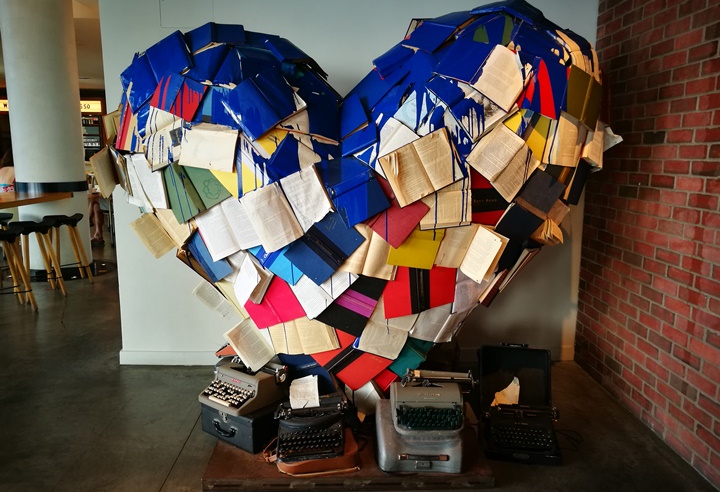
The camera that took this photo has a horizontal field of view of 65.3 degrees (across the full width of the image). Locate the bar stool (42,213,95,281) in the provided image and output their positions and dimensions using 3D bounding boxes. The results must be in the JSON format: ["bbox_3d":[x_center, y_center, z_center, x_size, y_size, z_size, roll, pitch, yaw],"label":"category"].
[{"bbox_3d":[-2.915,0.037,5.584,0.460,0.690,0.450,0,10,-2],"label":"bar stool"}]

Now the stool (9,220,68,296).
[{"bbox_3d":[-2.925,0.117,5.110,0.460,0.690,0.450,0,10,-2],"label":"stool"}]

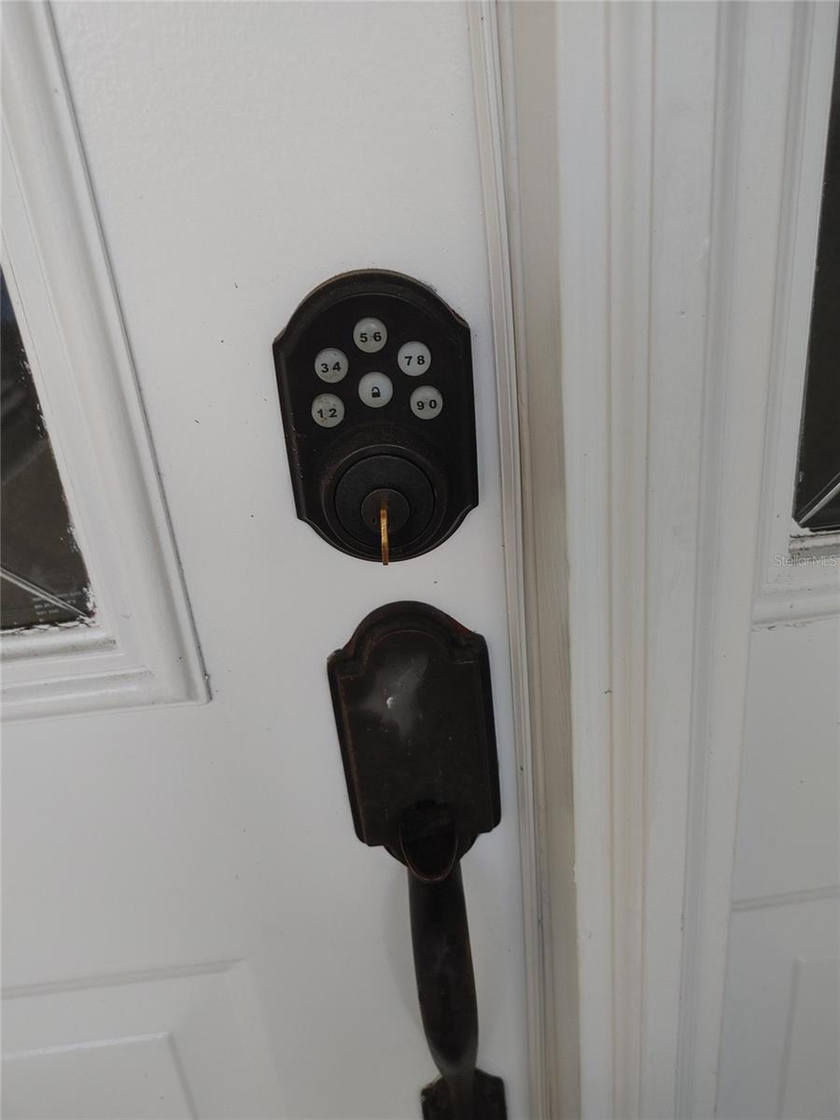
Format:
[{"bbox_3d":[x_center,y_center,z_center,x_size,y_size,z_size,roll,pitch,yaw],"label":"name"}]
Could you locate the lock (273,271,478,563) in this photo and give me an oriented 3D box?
[{"bbox_3d":[-0.015,-0.051,0.336,0.077,0.122,0.030,-6,24,-2],"label":"lock"}]

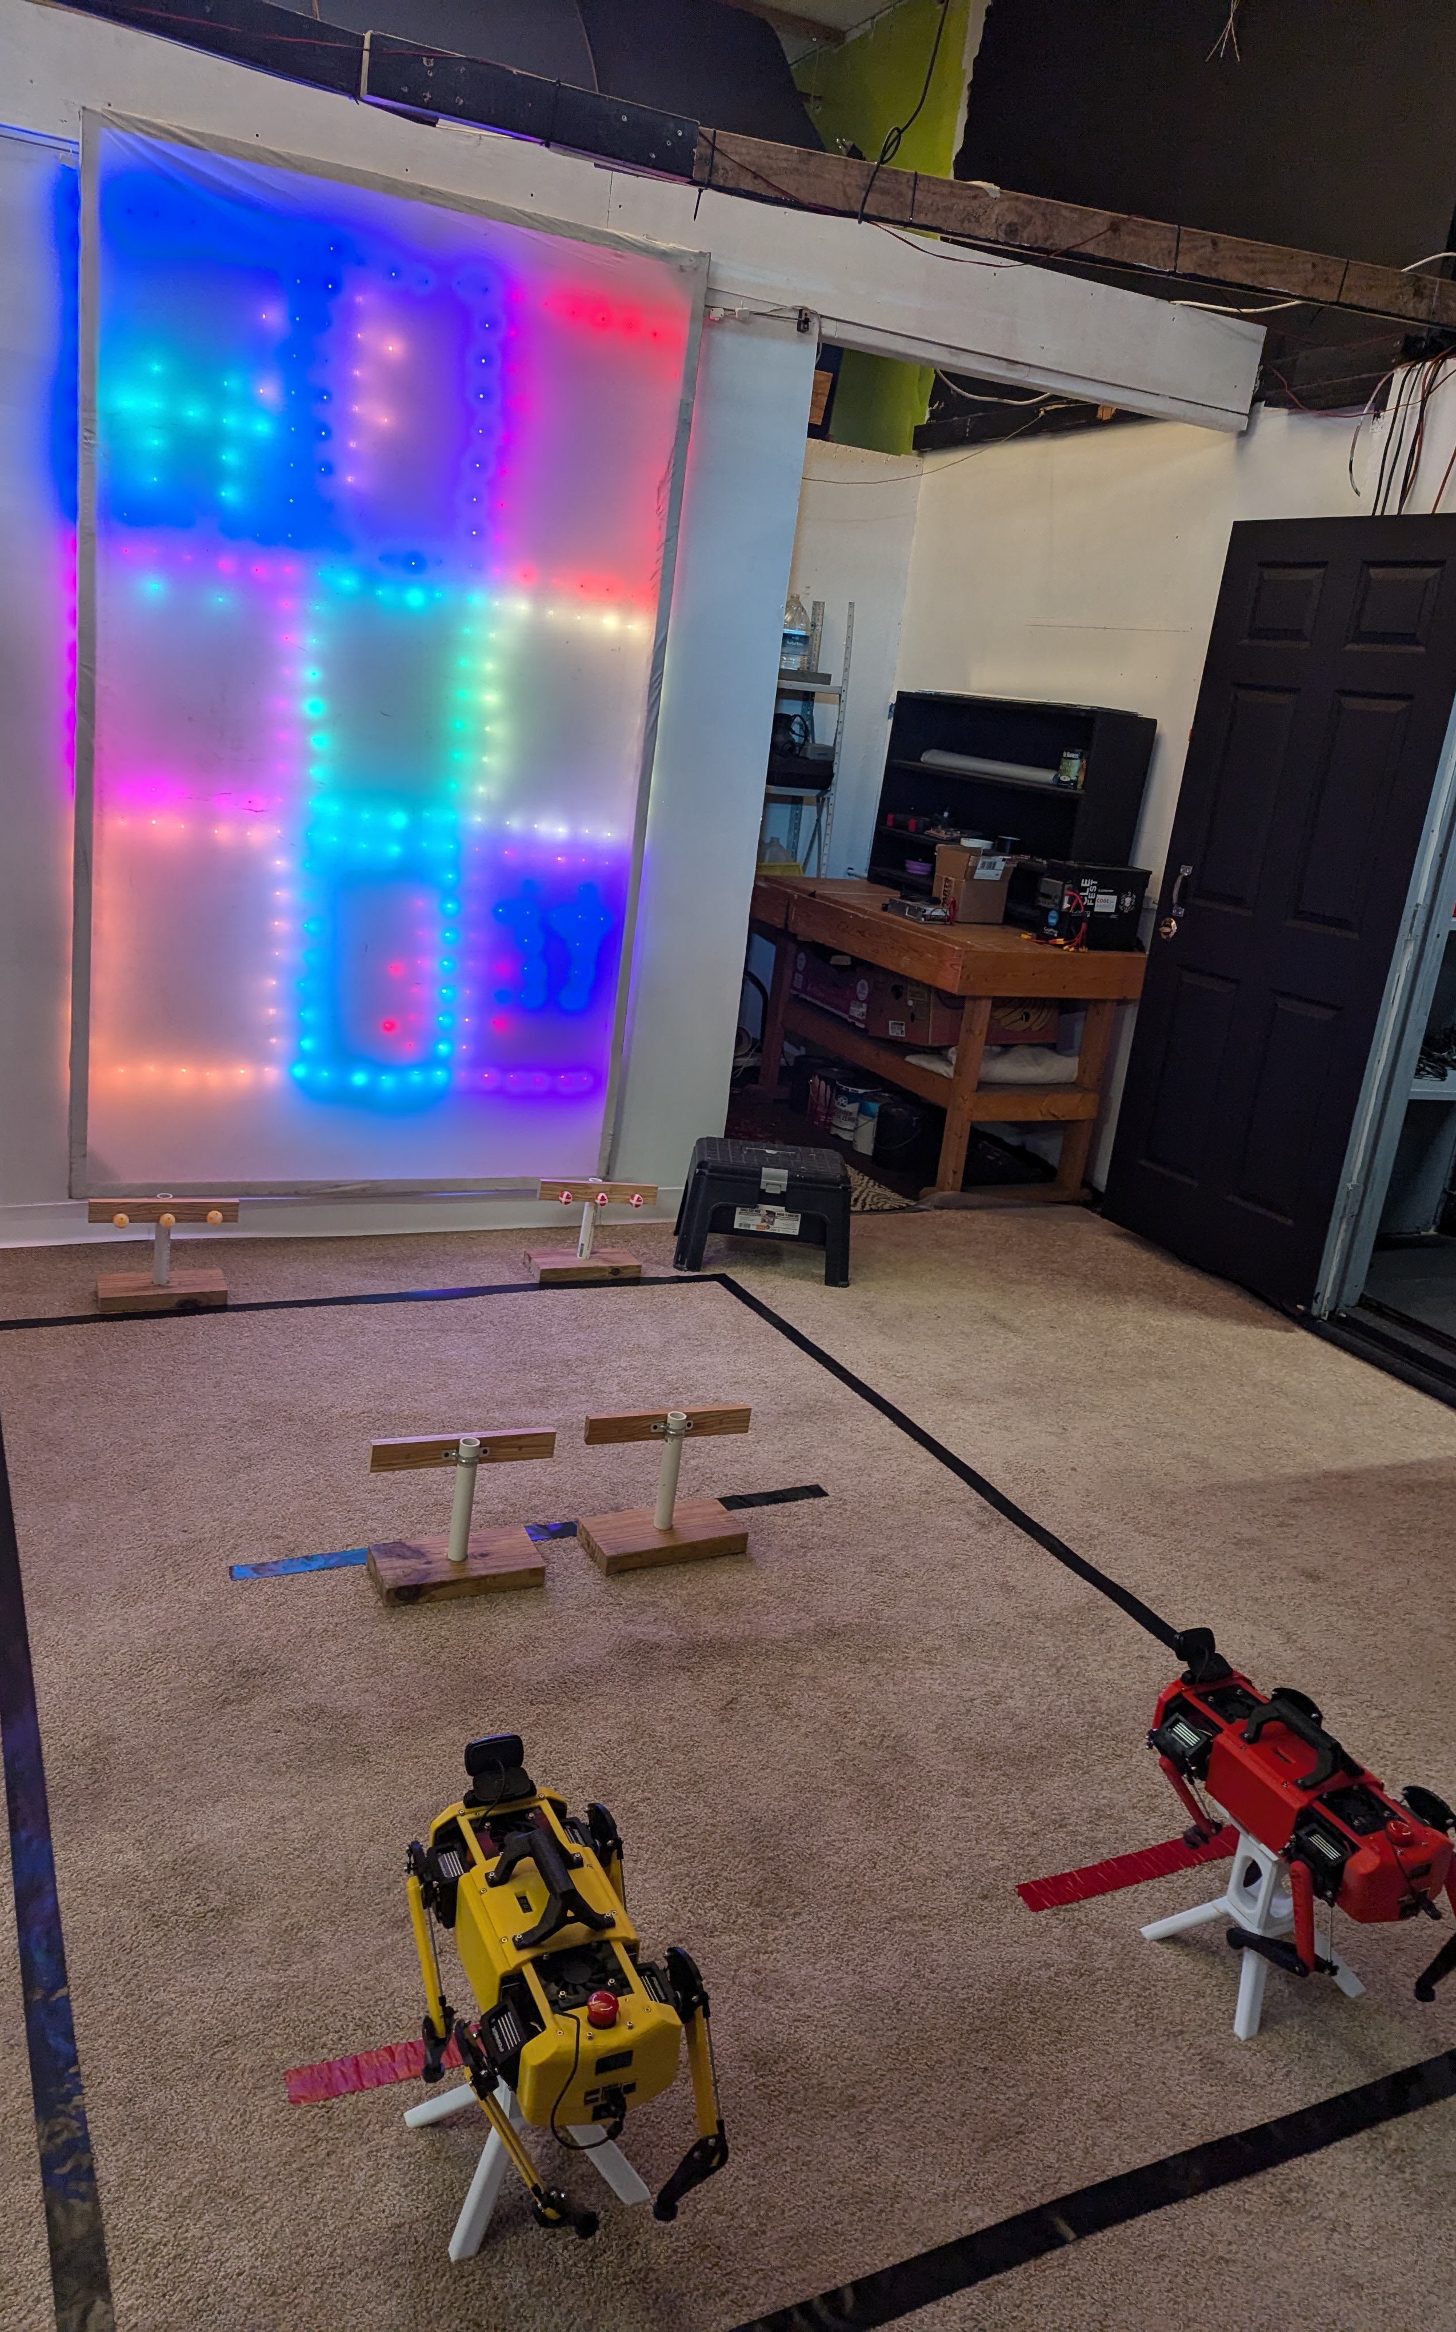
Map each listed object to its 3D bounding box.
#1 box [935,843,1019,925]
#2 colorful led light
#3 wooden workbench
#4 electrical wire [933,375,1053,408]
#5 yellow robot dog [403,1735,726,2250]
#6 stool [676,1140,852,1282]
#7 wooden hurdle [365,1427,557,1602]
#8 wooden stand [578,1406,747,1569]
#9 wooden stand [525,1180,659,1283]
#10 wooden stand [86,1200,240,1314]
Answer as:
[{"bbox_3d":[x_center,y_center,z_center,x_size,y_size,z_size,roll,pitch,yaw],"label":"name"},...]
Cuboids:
[{"bbox_3d":[0.911,-1.044,6.080,0.240,0.240,0.180,-4,19,-33],"label":"box"},{"bbox_3d":[-0.824,-1.047,3.938,1.410,2.360,0.070,-1,17,-27],"label":"colorful led light"},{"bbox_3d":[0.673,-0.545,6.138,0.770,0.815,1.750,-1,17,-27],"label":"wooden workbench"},{"bbox_3d":[0.934,-2.716,5.650,0.480,0.070,0.050,-1,17,-27],"label":"electrical wire"},{"bbox_3d":[-0.183,0.829,1.613,0.240,0.335,0.405,-1,17,-27],"label":"yellow robot dog"},{"bbox_3d":[0.108,0.120,4.492,0.475,0.295,0.300,6,16,-4],"label":"stool"},{"bbox_3d":[-0.440,0.575,2.709,0.320,0.252,0.138,-1,17,-27],"label":"wooden hurdle"},{"bbox_3d":[-0.102,0.564,2.889,0.320,0.254,0.138,-1,17,-27],"label":"wooden stand"},{"bbox_3d":[-0.350,0.161,4.229,0.325,0.252,0.135,-1,17,-27],"label":"wooden stand"},{"bbox_3d":[-1.297,0.191,3.725,0.325,0.248,0.135,-1,17,-27],"label":"wooden stand"}]

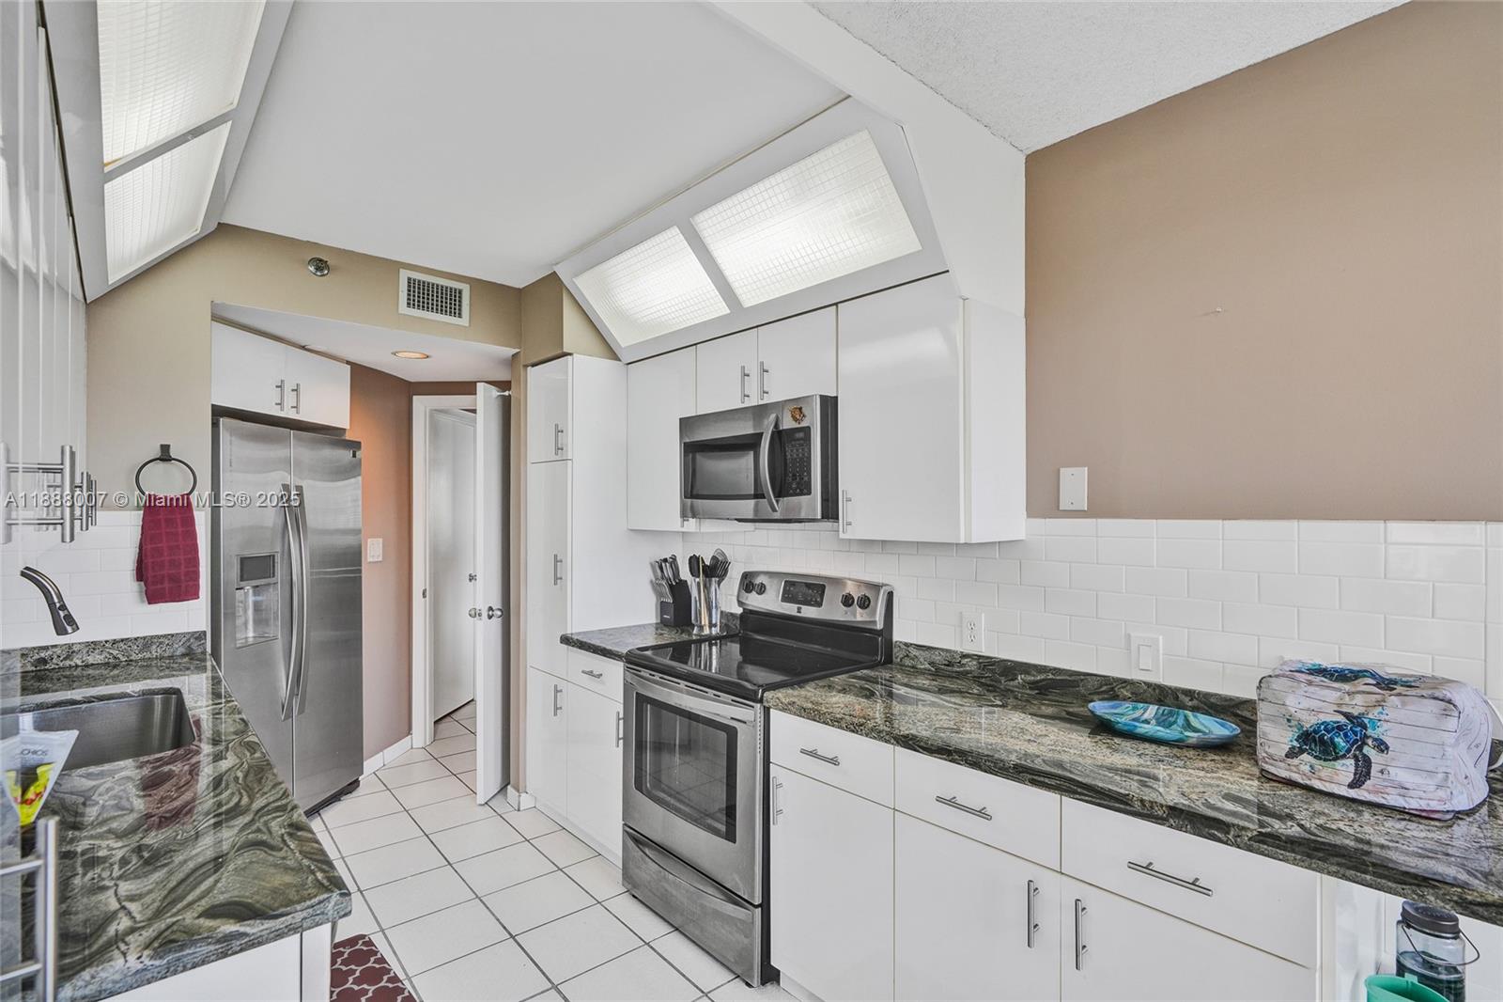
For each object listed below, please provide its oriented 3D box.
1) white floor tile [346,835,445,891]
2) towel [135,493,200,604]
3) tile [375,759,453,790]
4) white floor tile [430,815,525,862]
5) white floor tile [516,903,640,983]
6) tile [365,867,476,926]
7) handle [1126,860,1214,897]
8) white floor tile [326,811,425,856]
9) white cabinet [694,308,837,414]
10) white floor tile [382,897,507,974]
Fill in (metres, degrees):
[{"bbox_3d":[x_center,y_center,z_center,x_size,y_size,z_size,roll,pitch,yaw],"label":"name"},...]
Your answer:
[{"bbox_3d":[-1.488,1.513,2.802,0.320,0.010,0.320,1,-1,-40],"label":"white floor tile"},{"bbox_3d":[-2.088,0.174,2.398,0.172,0.389,0.050,1,-1,-43],"label":"towel"},{"bbox_3d":[-1.877,1.526,3.722,0.320,0.010,0.320,1,-1,-40],"label":"tile"},{"bbox_3d":[-1.190,1.459,2.894,0.306,0.010,0.309,1,-2,-41],"label":"white floor tile"},{"bbox_3d":[-0.601,1.528,2.312,0.326,0.010,0.326,1,-1,-41],"label":"white floor tile"},{"bbox_3d":[-1.273,1.510,2.560,0.320,0.010,0.320,1,-1,-40],"label":"tile"},{"bbox_3d":[0.796,0.712,1.267,0.036,0.012,0.137,1,-1,-43],"label":"handle"},{"bbox_3d":[-1.704,1.517,3.043,0.320,0.010,0.320,1,-1,-40],"label":"white floor tile"},{"bbox_3d":[0.146,-0.501,2.639,0.330,0.313,0.762,1,-1,-43],"label":"white cabinet"},{"bbox_3d":[-1.006,1.444,2.215,0.306,0.010,0.309,1,-2,-41],"label":"white floor tile"}]

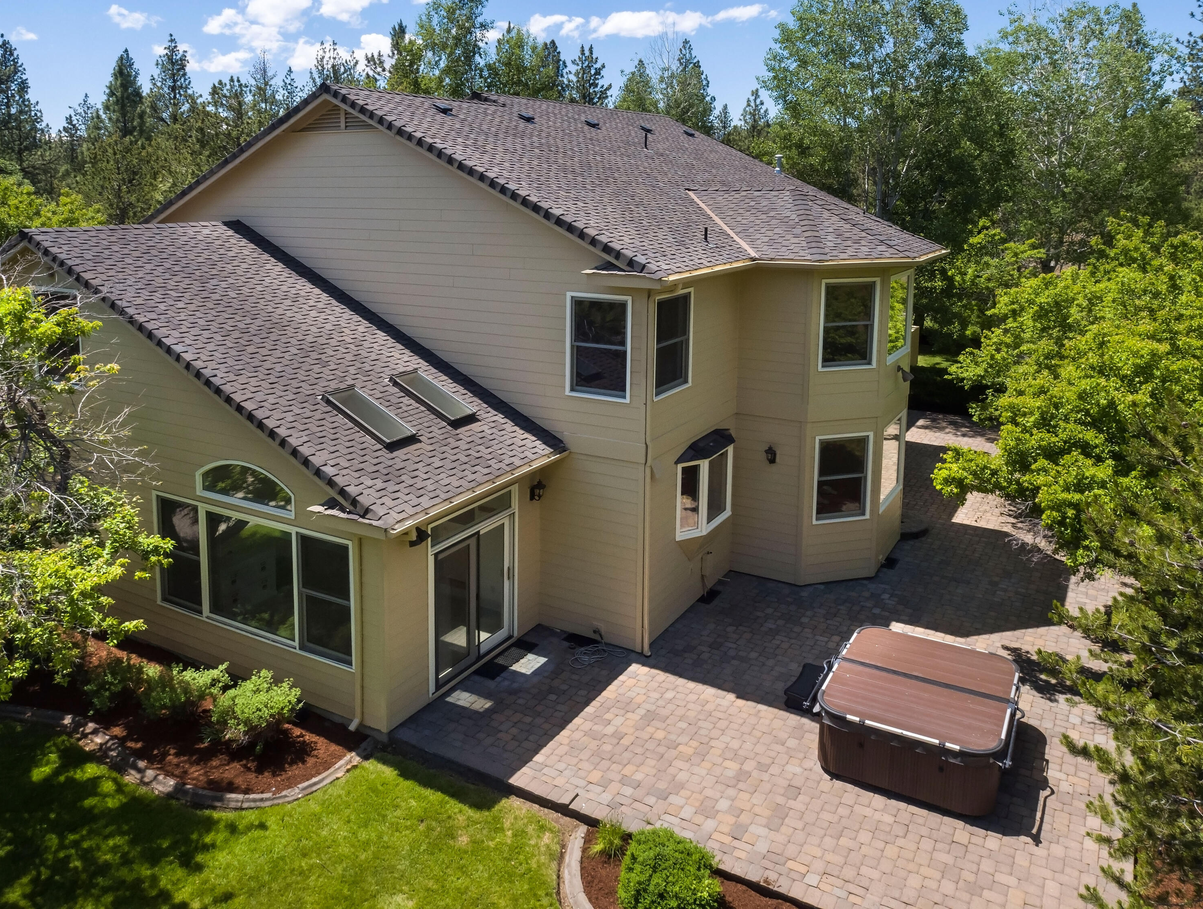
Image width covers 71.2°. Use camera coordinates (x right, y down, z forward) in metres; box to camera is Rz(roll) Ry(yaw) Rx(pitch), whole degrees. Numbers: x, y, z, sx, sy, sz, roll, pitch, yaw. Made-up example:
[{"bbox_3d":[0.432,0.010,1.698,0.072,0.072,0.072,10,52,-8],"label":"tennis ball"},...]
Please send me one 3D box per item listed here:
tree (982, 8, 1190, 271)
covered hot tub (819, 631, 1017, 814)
[{"bbox_3d":[24.404,-15.768,42.000,9.600,13.200,9.000,8,17,29],"label":"tree"},{"bbox_3d":[4.090,3.356,10.868,2.200,0.920,2.350,8,17,29],"label":"covered hot tub"}]

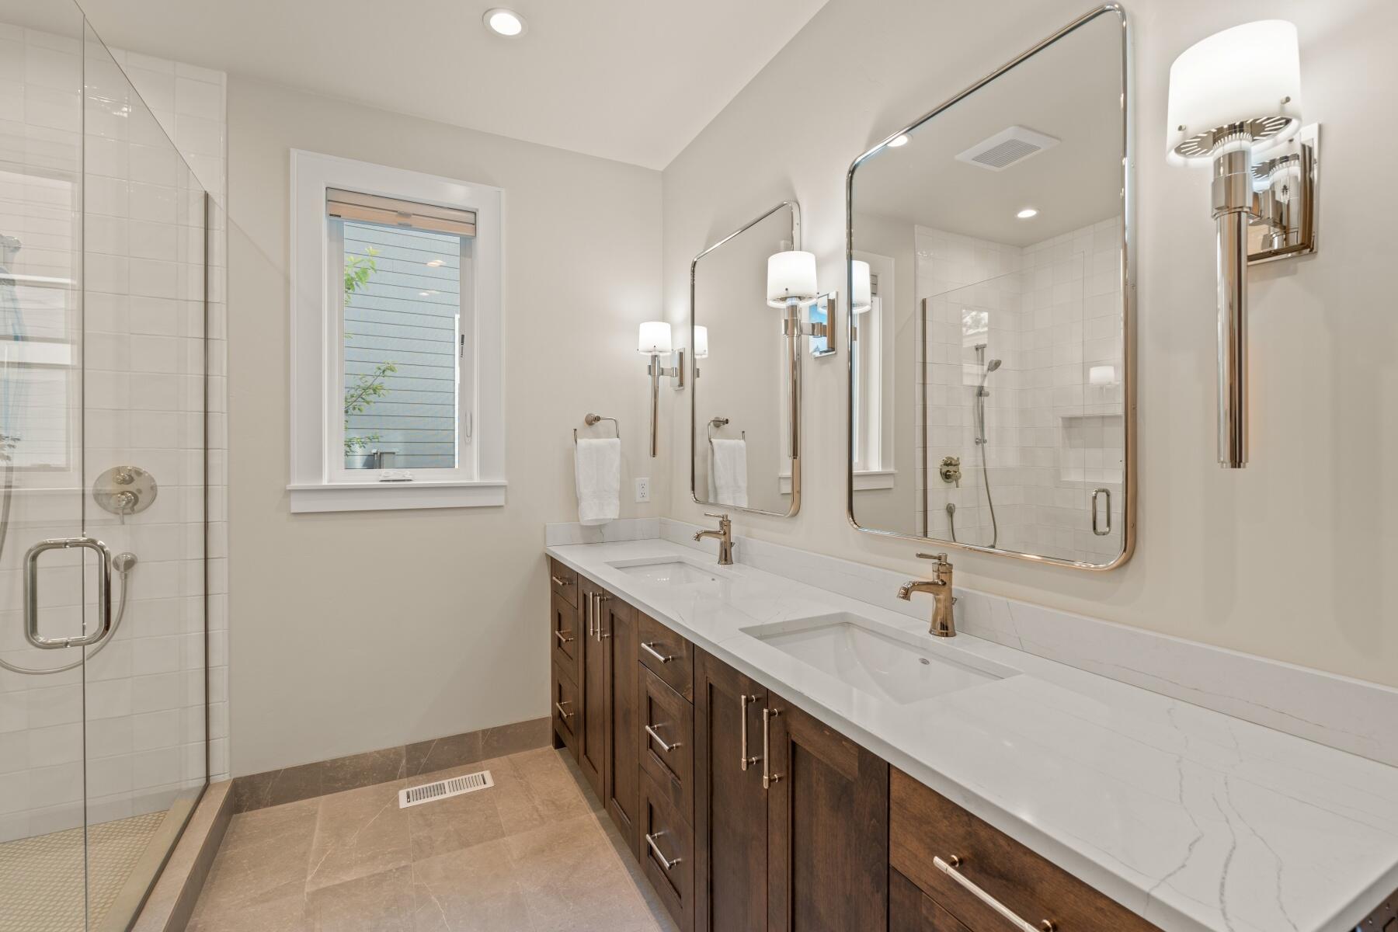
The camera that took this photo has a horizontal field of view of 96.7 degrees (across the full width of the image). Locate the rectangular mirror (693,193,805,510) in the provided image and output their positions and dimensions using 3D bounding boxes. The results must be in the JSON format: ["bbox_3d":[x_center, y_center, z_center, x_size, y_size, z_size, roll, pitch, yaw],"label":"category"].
[{"bbox_3d":[0.150,-0.352,2.355,0.033,1.031,0.755,0,1,-27],"label":"rectangular mirror"}]

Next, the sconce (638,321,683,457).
[{"bbox_3d":[-0.178,-0.335,2.820,0.201,0.596,0.154,0,1,-27],"label":"sconce"}]

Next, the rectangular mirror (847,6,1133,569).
[{"bbox_3d":[0.607,-0.329,1.444,0.033,1.038,0.751,0,1,-27],"label":"rectangular mirror"}]

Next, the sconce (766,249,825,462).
[{"bbox_3d":[0.302,-0.320,1.865,0.201,0.596,0.154,0,1,-27],"label":"sconce"}]

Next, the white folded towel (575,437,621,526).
[{"bbox_3d":[-0.458,0.074,2.813,0.210,0.399,0.100,0,1,-27],"label":"white folded towel"}]

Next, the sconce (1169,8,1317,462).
[{"bbox_3d":[0.786,-0.293,0.901,0.201,0.596,0.154,0,1,-27],"label":"sconce"}]

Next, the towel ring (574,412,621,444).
[{"bbox_3d":[-0.479,-0.165,2.853,0.215,0.156,0.109,0,1,-27],"label":"towel ring"}]

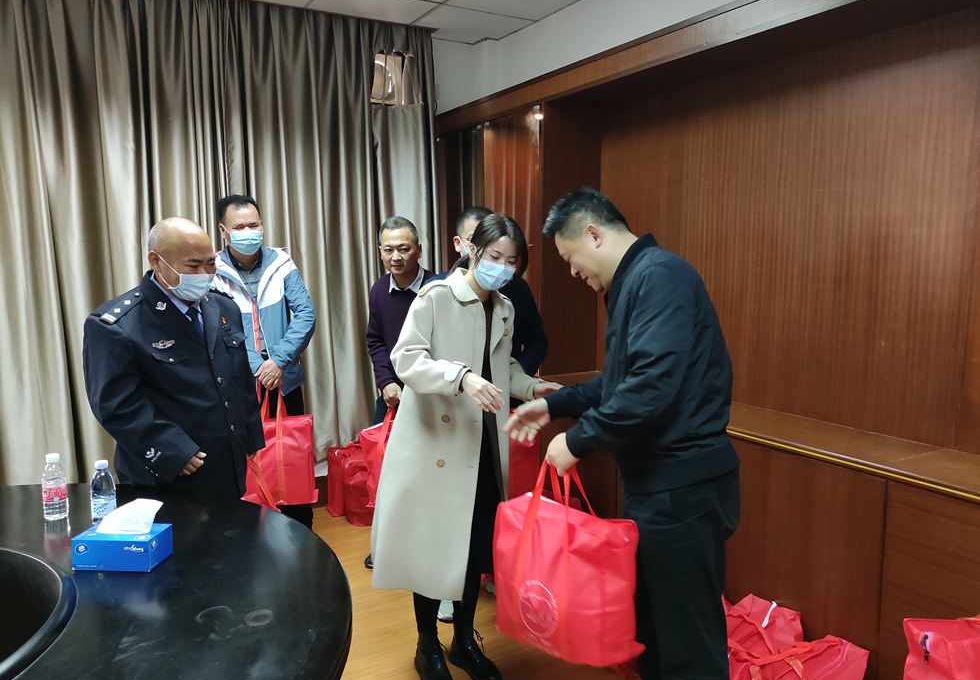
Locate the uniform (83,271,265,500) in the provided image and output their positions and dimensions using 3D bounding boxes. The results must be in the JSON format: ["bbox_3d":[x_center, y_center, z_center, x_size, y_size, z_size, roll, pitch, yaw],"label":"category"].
[{"bbox_3d":[-1.043,0.170,2.340,0.390,0.780,0.550,3,9,31],"label":"uniform"}]

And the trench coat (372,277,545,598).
[{"bbox_3d":[-0.119,0.317,2.450,0.520,1.130,0.460,-7,10,-41],"label":"trench coat"}]

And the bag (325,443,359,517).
[{"bbox_3d":[-0.732,0.762,4.056,0.370,0.400,0.170,-4,8,-23],"label":"bag"}]

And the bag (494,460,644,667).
[{"bbox_3d":[0.231,0.633,2.155,0.385,0.545,0.185,2,4,40],"label":"bag"}]

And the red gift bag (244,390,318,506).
[{"bbox_3d":[-0.957,0.471,3.100,0.390,0.490,0.180,-5,8,-30],"label":"red gift bag"}]

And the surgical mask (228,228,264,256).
[{"bbox_3d":[-1.034,-0.416,3.020,0.140,0.110,0.080,-4,8,-27],"label":"surgical mask"}]

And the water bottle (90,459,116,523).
[{"bbox_3d":[-1.100,0.433,2.010,0.064,0.190,0.064,0,7,0],"label":"water bottle"}]

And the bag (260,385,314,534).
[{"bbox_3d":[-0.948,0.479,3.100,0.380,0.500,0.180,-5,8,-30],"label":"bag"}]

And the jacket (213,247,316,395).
[{"bbox_3d":[-1.045,-0.082,3.130,0.540,0.660,0.320,-4,8,-25],"label":"jacket"}]

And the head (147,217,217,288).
[{"bbox_3d":[-0.989,-0.261,2.270,0.210,0.245,0.170,22,19,33],"label":"head"}]

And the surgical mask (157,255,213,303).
[{"bbox_3d":[-0.960,-0.195,2.240,0.110,0.120,0.150,22,19,33],"label":"surgical mask"}]

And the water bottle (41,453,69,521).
[{"bbox_3d":[-1.198,0.399,1.938,0.061,0.180,0.061,-6,9,-32],"label":"water bottle"}]

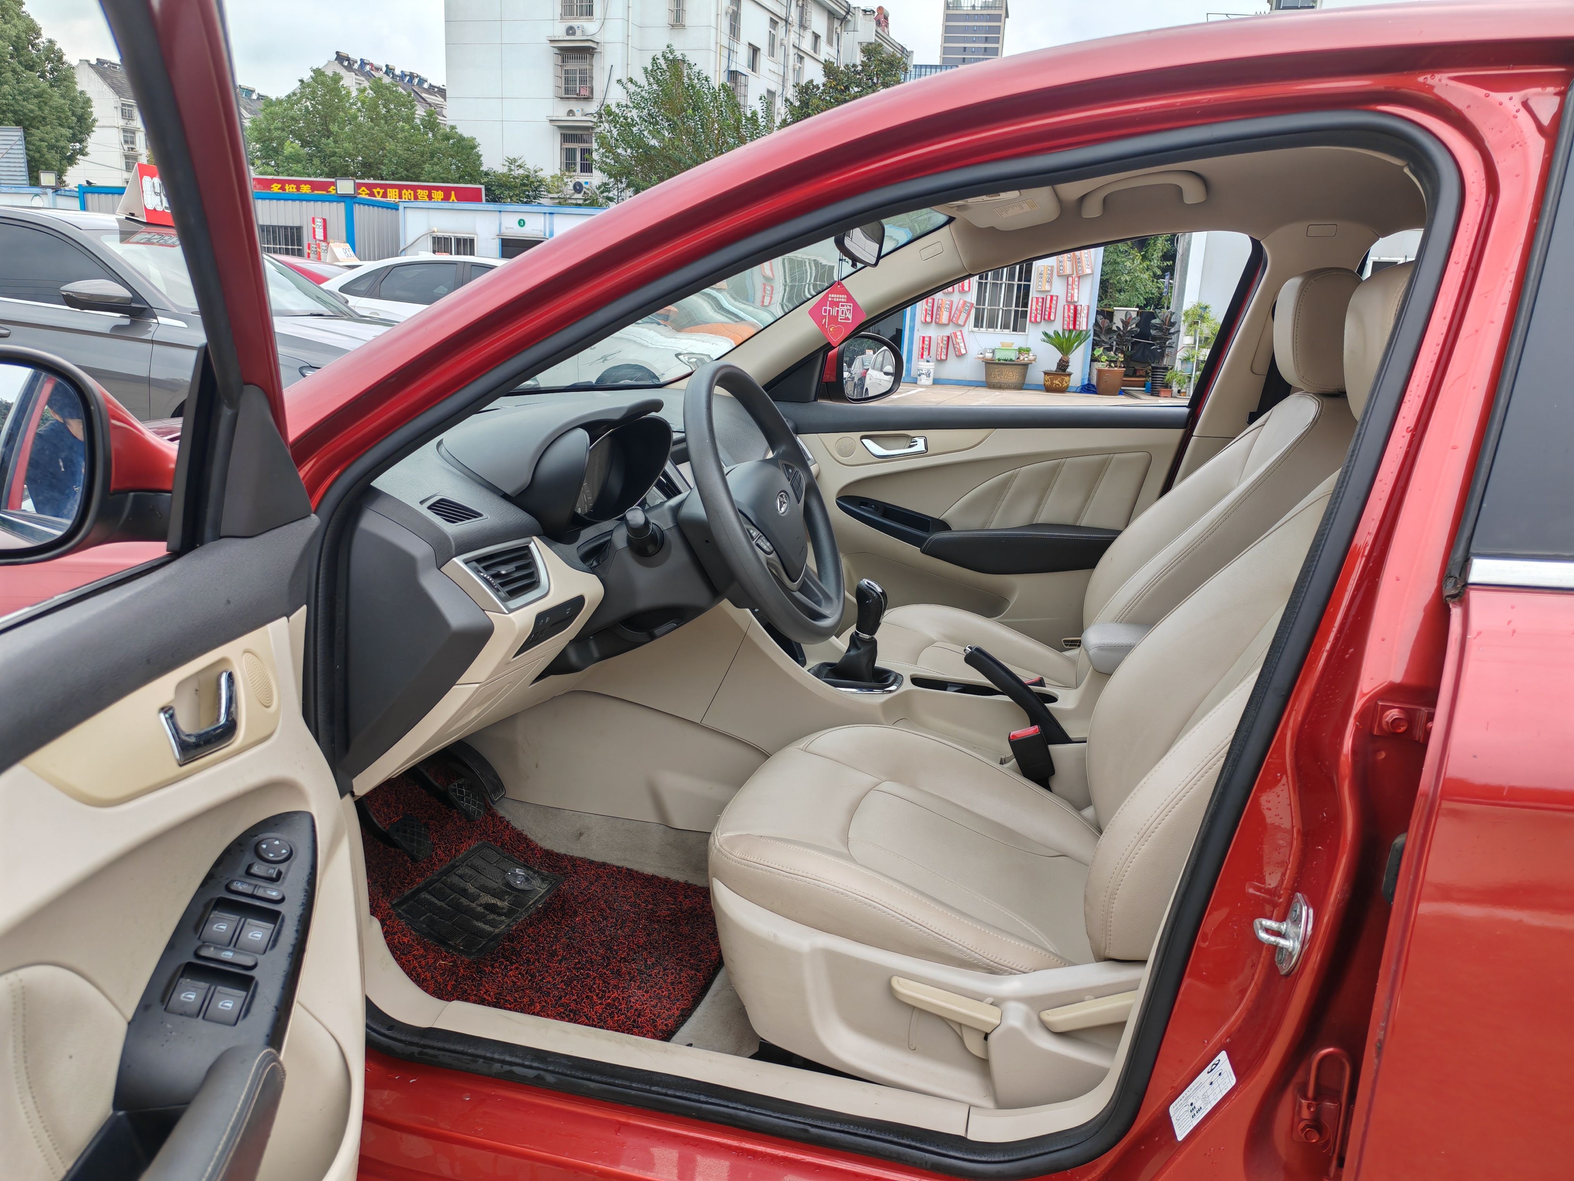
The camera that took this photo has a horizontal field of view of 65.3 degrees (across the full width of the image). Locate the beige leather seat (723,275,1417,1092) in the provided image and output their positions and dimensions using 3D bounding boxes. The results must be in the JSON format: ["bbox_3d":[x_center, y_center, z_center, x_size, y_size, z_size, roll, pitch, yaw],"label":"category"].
[{"bbox_3d":[0.329,0.084,1.488,0.860,0.980,0.520,7,14,15],"label":"beige leather seat"}]

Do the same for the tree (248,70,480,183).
[{"bbox_3d":[-12.396,-11.821,36.373,7.500,6.730,6.000,3,14,0],"label":"tree"}]

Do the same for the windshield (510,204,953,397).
[{"bbox_3d":[-0.182,-0.443,1.904,0.780,0.140,1.300,-24,5,20],"label":"windshield"}]

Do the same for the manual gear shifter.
[{"bbox_3d":[0.114,0.062,1.925,0.095,0.160,0.085,7,14,15],"label":"manual gear shifter"}]

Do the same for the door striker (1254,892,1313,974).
[{"bbox_3d":[0.430,0.297,1.065,0.044,0.072,0.036,4,14,7],"label":"door striker"}]

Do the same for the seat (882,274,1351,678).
[{"bbox_3d":[0.529,-0.077,2.172,0.860,0.980,0.520,7,14,15],"label":"seat"}]

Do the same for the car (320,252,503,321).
[{"bbox_3d":[-2.784,-2.601,12.419,4.600,1.470,1.800,8,15,19],"label":"car"}]

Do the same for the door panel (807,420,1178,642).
[{"bbox_3d":[0.329,-0.070,2.579,0.920,0.560,0.130,7,14,15],"label":"door panel"}]

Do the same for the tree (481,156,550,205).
[{"bbox_3d":[-8.114,-10.559,36.634,2.200,4.570,2.000,3,14,0],"label":"tree"}]

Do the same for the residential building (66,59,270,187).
[{"bbox_3d":[-72.015,-49.683,147.530,10.000,20.600,31.100,6,14,11],"label":"residential building"}]

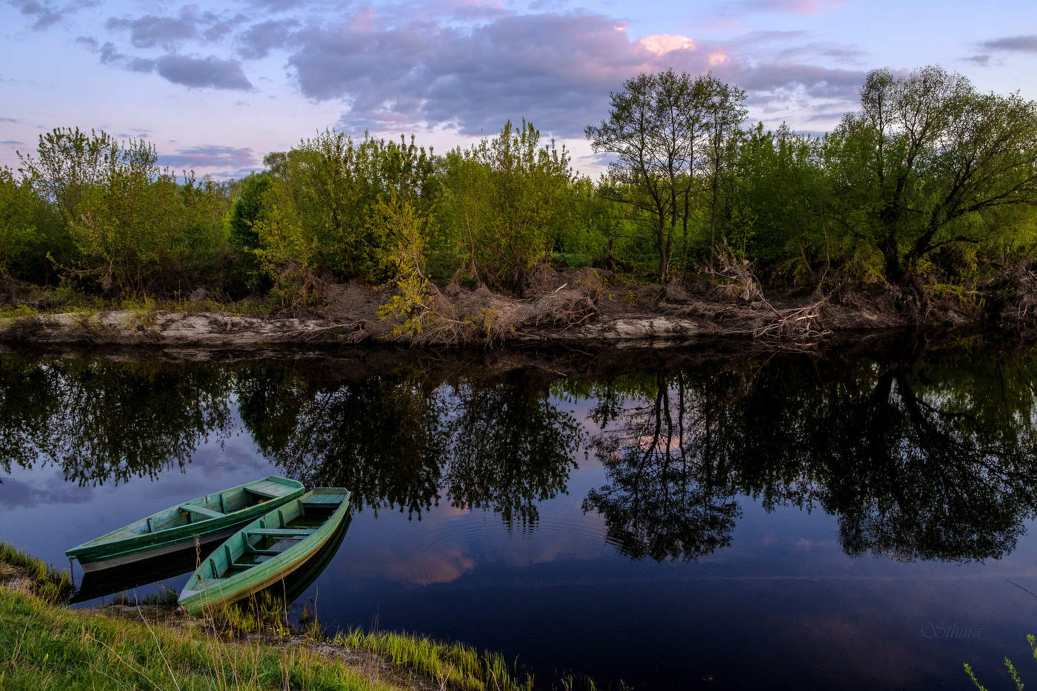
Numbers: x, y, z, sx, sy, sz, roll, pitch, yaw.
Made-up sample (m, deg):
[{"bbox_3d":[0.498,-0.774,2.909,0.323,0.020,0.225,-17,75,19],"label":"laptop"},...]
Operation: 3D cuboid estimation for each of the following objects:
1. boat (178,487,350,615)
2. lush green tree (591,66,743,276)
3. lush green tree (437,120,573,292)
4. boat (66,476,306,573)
[{"bbox_3d":[-3.308,2.822,10.682,0.996,0.477,4.524,1,5,8],"label":"boat"},{"bbox_3d":[8.482,-9.746,44.866,8.956,11.883,7.800,1,7,10],"label":"lush green tree"},{"bbox_3d":[-0.728,-7.355,41.122,7.108,8.871,6.500,0,7,-1],"label":"lush green tree"},{"bbox_3d":[-4.806,2.668,11.546,1.141,0.457,3.735,4,8,31],"label":"boat"}]

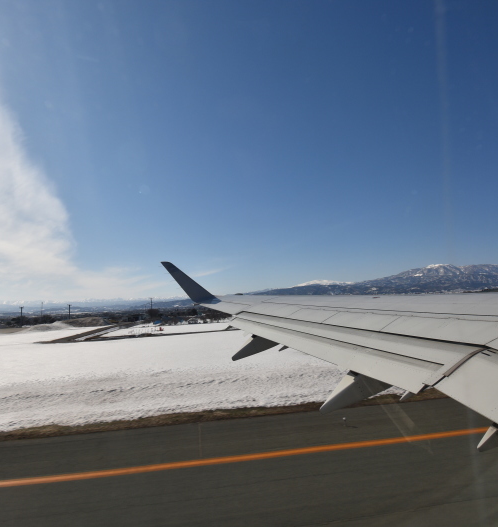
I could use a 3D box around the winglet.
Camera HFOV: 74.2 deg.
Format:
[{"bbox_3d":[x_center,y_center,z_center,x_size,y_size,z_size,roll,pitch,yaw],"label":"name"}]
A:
[{"bbox_3d":[-2.290,0.700,12.500,2.050,1.550,0.550,0,-7,-12],"label":"winglet"}]

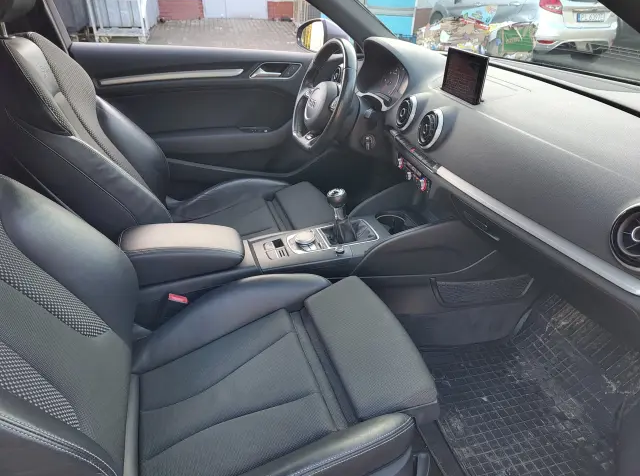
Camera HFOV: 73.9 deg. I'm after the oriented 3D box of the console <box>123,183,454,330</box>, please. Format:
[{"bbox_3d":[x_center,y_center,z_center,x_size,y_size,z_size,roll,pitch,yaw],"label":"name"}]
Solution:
[{"bbox_3d":[-0.073,0.025,1.198,0.890,0.260,0.240,-9,32,-16],"label":"console"}]

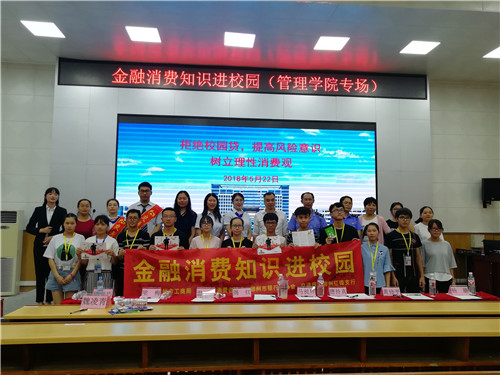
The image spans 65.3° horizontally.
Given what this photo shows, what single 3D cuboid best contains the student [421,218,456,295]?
[{"bbox_3d":[2.420,1.203,4.965,0.440,1.560,0.300,-1,-6,10],"label":"student"}]

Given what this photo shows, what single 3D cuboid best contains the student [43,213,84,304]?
[{"bbox_3d":[-2.043,1.076,4.320,0.450,1.572,0.260,2,-3,-15],"label":"student"}]

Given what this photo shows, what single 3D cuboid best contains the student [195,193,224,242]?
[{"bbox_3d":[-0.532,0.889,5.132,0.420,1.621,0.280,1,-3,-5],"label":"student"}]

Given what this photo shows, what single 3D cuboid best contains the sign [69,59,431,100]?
[{"bbox_3d":[-0.004,-2.298,8.432,7.925,0.555,0.120,1,-3,-5],"label":"sign"}]

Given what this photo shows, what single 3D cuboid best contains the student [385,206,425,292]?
[{"bbox_3d":[1.895,1.103,4.762,0.470,1.705,0.290,1,-5,-3],"label":"student"}]

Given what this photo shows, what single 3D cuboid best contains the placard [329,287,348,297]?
[{"bbox_3d":[0.899,1.072,4.026,0.192,0.096,0.080,1,-5,-5],"label":"placard"}]

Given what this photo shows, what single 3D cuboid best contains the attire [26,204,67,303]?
[{"bbox_3d":[-2.706,0.900,5.144,0.500,1.340,0.280,2,-6,-14],"label":"attire"}]

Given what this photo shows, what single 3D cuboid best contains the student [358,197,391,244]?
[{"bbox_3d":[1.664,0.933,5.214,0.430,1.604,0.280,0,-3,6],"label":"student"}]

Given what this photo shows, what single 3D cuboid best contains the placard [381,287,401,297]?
[{"bbox_3d":[1.465,1.082,4.075,0.192,0.096,0.080,1,-5,-5],"label":"placard"}]

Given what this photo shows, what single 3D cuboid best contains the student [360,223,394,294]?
[{"bbox_3d":[1.450,1.165,4.479,0.430,1.511,0.260,0,-3,6],"label":"student"}]

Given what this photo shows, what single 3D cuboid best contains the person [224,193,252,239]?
[{"bbox_3d":[-0.172,0.895,5.303,0.430,1.620,0.290,1,-6,-3],"label":"person"}]

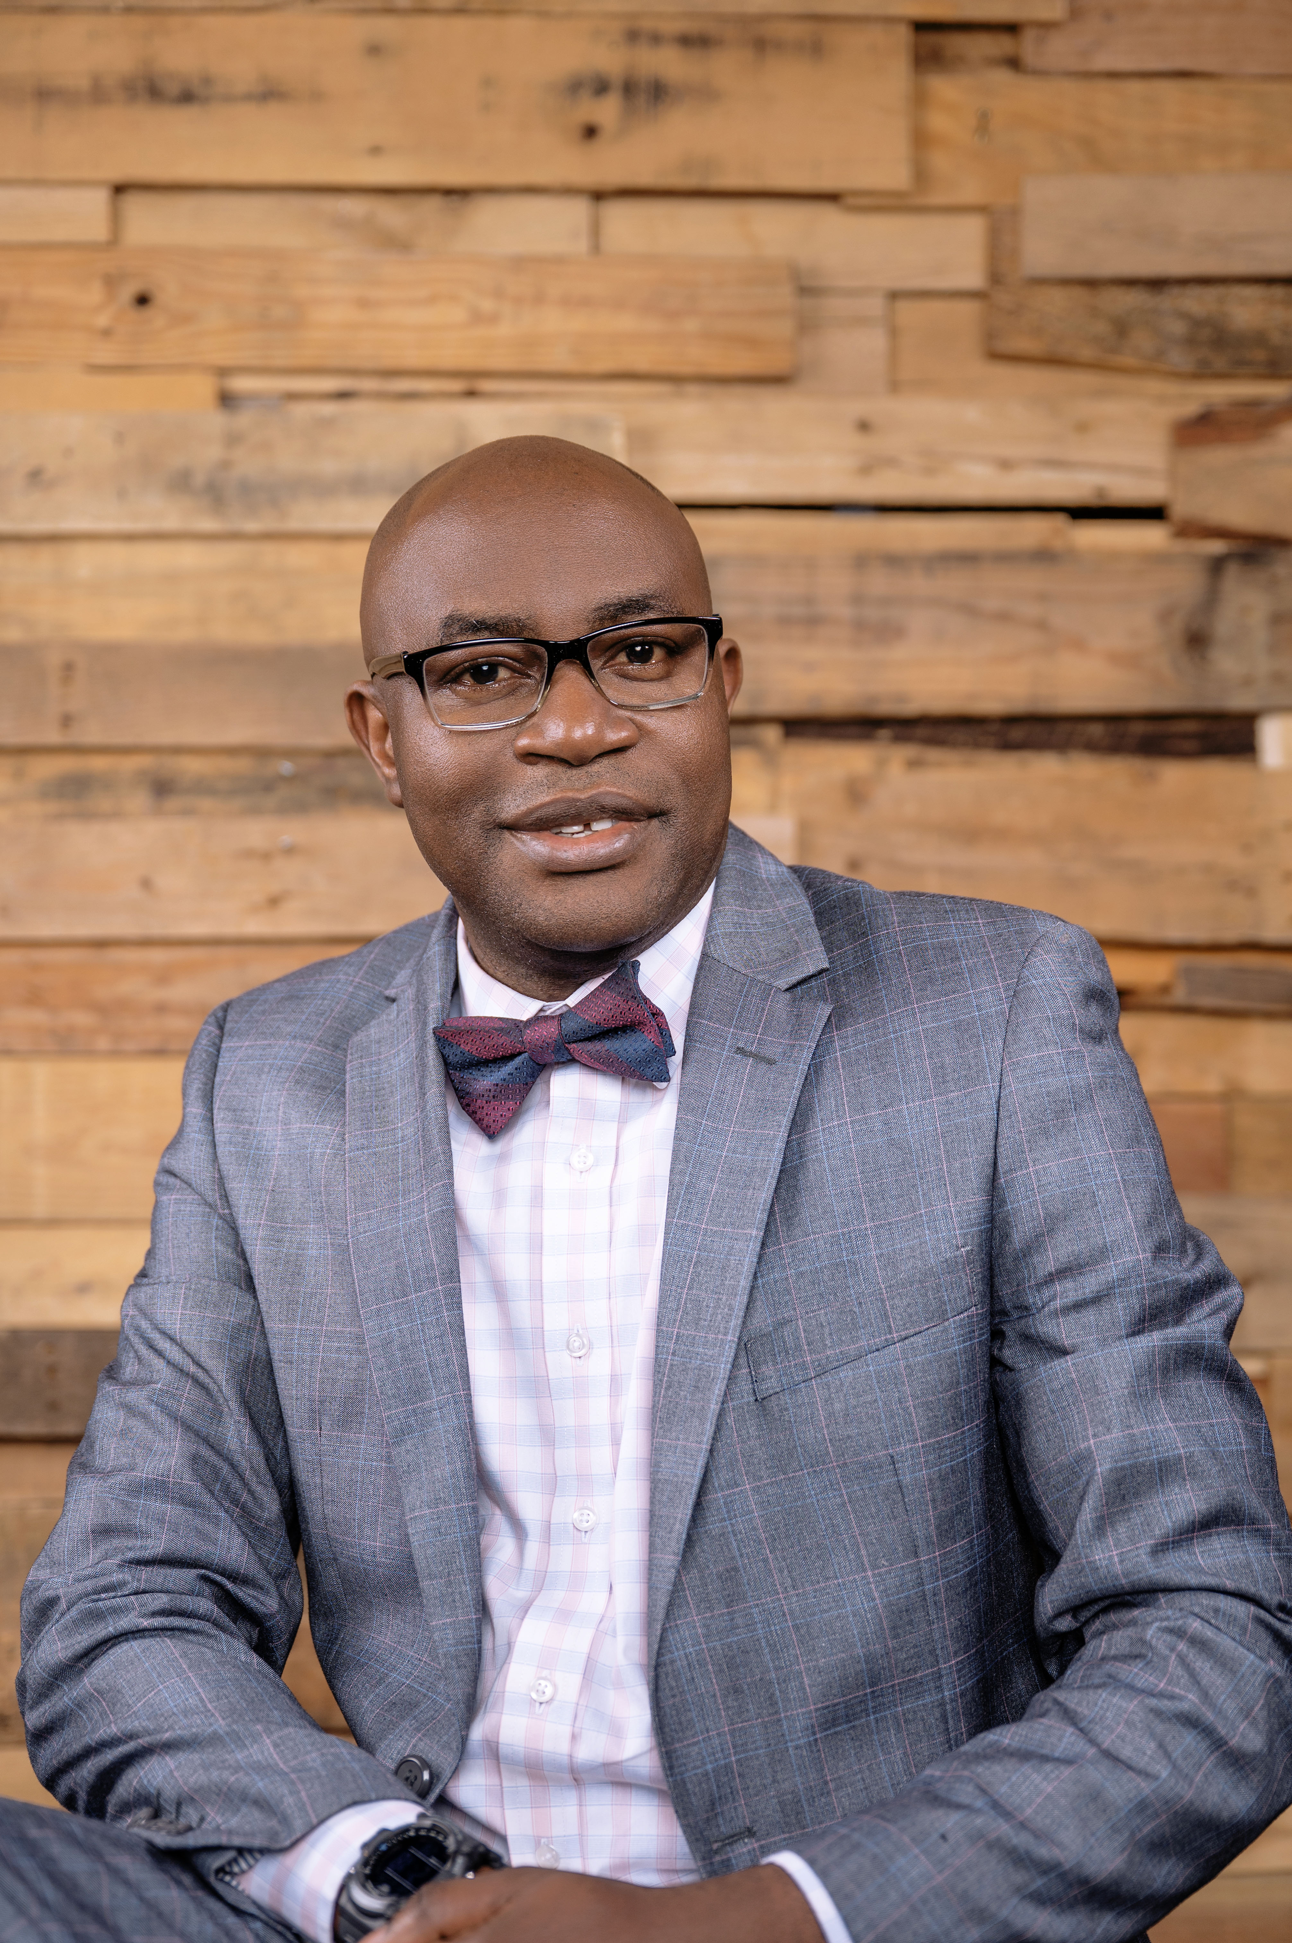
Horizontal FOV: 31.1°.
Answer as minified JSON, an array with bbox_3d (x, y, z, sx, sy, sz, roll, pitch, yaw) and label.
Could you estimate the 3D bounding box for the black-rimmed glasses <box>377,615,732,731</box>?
[{"bbox_3d":[-0.041,-0.128,1.050,0.143,0.045,0.142,-8,6,-7],"label":"black-rimmed glasses"}]

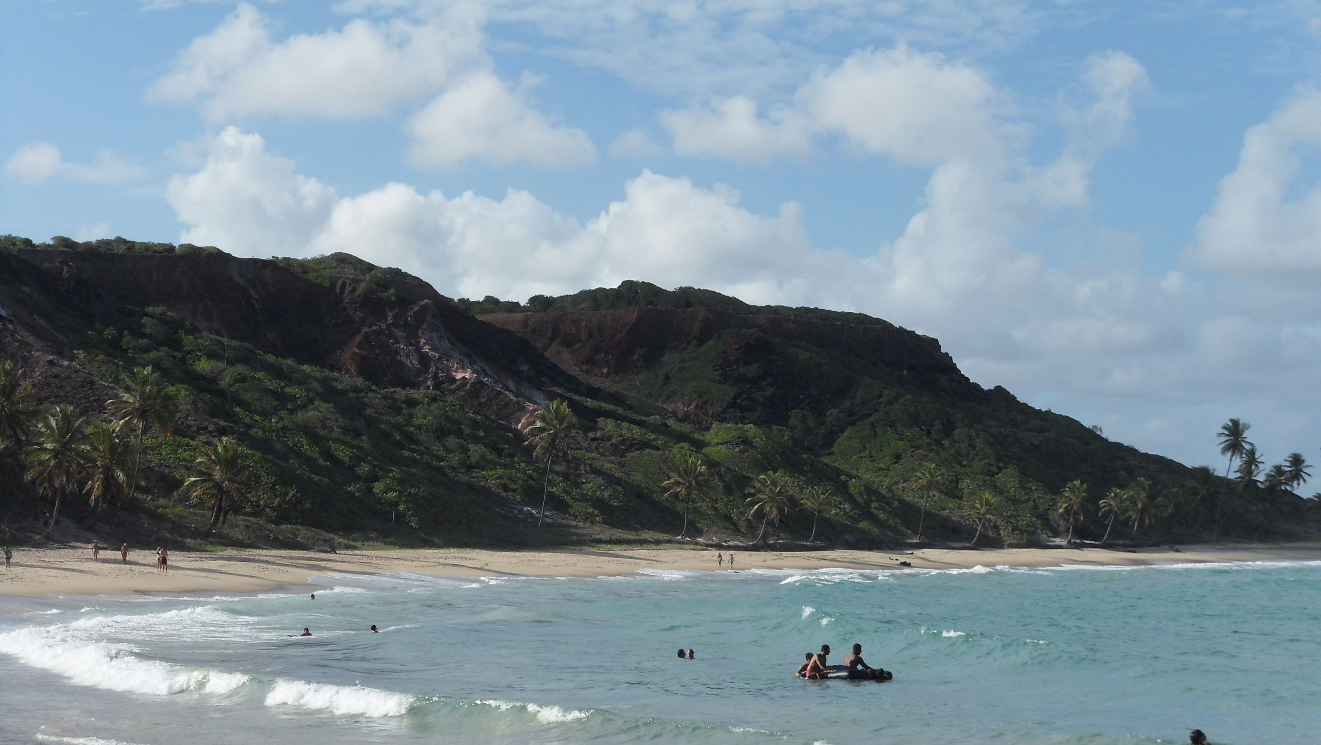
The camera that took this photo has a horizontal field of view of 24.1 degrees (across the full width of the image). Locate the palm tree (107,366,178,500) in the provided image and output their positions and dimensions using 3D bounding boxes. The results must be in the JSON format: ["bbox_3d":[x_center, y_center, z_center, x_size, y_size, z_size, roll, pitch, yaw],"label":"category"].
[{"bbox_3d":[-54.472,6.402,325.000,7.490,14.000,7.490,0,-3,0],"label":"palm tree"}]

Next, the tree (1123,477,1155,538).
[{"bbox_3d":[89.757,25.368,580.000,6.200,11.430,6.200,0,-3,0],"label":"tree"}]

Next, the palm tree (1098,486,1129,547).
[{"bbox_3d":[75.399,23.987,515.000,5.158,9.973,5.004,0,-3,0],"label":"palm tree"}]

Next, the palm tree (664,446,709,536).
[{"bbox_3d":[3.406,16.602,425.000,6.100,12.350,6.100,0,-3,0],"label":"palm tree"}]

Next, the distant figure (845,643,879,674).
[{"bbox_3d":[4.458,6.427,69.000,0.650,0.820,0.480,3,-4,-40],"label":"distant figure"}]

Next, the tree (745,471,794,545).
[{"bbox_3d":[14.794,18.440,420.000,6.731,10.096,6.529,0,-3,0],"label":"tree"}]

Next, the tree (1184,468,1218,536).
[{"bbox_3d":[108.471,25.876,620.000,6.830,13.870,6.830,0,-3,0],"label":"tree"}]

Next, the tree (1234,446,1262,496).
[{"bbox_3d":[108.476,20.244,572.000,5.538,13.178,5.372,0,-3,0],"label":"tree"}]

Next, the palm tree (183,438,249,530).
[{"bbox_3d":[-39.573,9.962,275.000,5.784,8.263,5.611,0,-3,0],"label":"palm tree"}]

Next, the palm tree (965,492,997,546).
[{"bbox_3d":[49.634,22.662,478.000,4.947,8.778,4.799,0,-3,0],"label":"palm tree"}]

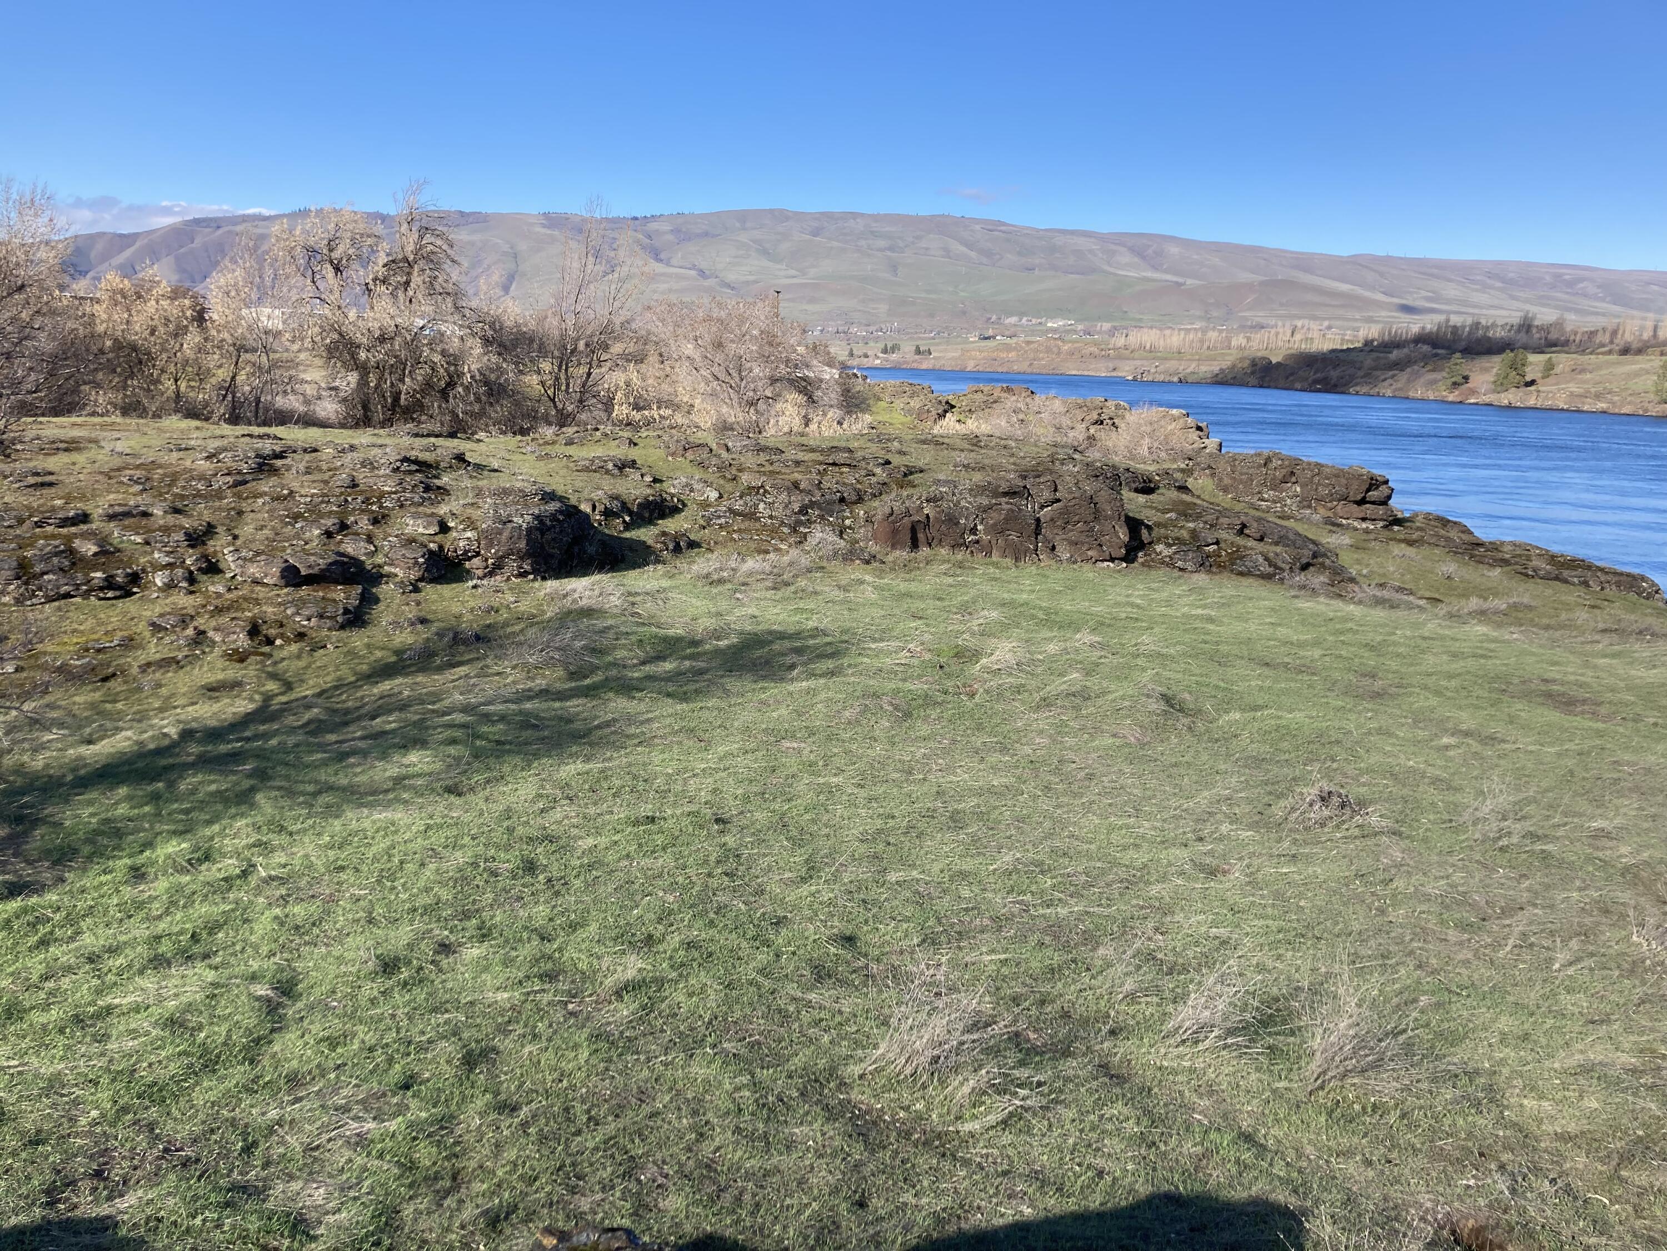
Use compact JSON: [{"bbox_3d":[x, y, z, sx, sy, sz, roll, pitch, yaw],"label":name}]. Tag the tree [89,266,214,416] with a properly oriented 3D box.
[{"bbox_3d":[-18.367,-7.659,36.418,2.925,4.086,2.633,-6,13,-26],"label":"tree"}]

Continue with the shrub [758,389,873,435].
[{"bbox_3d":[-0.492,-5.784,36.542,3.452,1.249,2.034,0,12,-1],"label":"shrub"}]

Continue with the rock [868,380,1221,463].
[{"bbox_3d":[6.062,-5.949,38.598,8.984,1.919,4.800,5,13,23],"label":"rock"}]

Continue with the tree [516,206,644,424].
[{"bbox_3d":[-6.842,-8.457,36.931,3.466,6.121,3.119,-2,12,-10],"label":"tree"}]

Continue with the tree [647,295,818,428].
[{"bbox_3d":[-2.805,-7.475,38.174,5.101,3.728,4.591,-1,12,-4],"label":"tree"}]

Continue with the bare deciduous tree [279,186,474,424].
[{"bbox_3d":[-12.268,-8.585,36.552,5.084,6.459,4.576,-4,12,-18],"label":"bare deciduous tree"}]

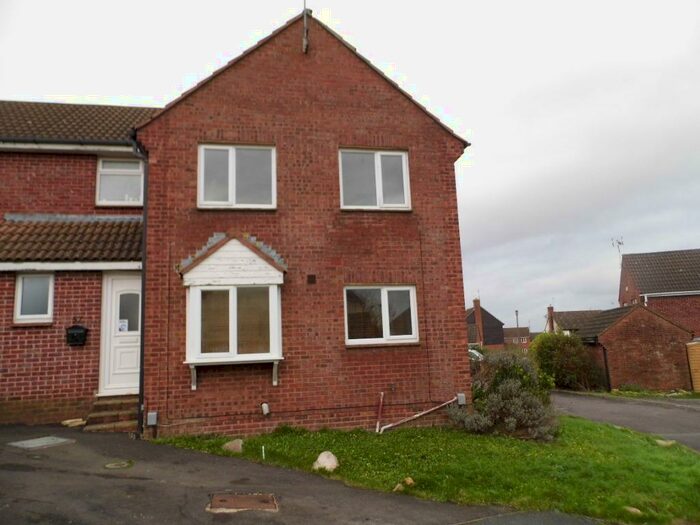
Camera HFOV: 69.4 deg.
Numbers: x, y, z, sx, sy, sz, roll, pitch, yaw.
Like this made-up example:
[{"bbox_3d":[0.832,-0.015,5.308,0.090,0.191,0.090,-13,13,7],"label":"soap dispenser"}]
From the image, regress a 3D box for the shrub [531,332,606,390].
[{"bbox_3d":[8.775,3.976,20.300,2.600,2.200,2.100,-4,-10,8],"label":"shrub"}]

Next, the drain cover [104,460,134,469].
[{"bbox_3d":[-2.690,2.368,5.898,0.320,0.030,0.320,-1,-10,-11],"label":"drain cover"}]

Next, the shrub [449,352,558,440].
[{"bbox_3d":[2.553,2.264,8.820,1.750,1.320,1.500,-5,-10,15],"label":"shrub"}]

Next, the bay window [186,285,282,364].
[{"bbox_3d":[-1.873,0.993,8.160,1.510,1.240,0.340,0,-10,-10],"label":"bay window"}]

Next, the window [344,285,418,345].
[{"bbox_3d":[0.555,0.928,8.845,1.306,1.012,0.100,-1,-10,-11],"label":"window"}]

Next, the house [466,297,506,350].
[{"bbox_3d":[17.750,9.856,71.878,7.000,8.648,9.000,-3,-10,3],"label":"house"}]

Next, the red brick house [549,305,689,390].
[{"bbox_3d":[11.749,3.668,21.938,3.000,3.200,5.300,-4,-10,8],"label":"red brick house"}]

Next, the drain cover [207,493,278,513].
[{"bbox_3d":[-1.069,2.410,5.061,0.660,0.050,0.520,6,-10,-9],"label":"drain cover"}]

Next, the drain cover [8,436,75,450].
[{"bbox_3d":[-4.257,2.500,6.982,0.500,0.050,0.700,-1,-10,18],"label":"drain cover"}]

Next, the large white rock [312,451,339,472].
[{"bbox_3d":[-0.314,2.551,6.480,0.320,0.250,0.270,0,-10,-10],"label":"large white rock"}]

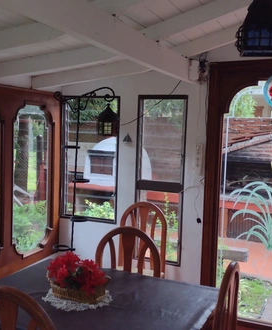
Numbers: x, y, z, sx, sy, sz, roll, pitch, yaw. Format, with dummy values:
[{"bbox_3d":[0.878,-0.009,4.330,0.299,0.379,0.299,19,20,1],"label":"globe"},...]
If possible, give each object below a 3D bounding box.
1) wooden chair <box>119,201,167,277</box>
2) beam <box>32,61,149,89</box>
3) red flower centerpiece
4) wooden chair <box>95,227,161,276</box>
[{"bbox_3d":[-0.009,0.818,2.716,0.450,1.000,0.500,4,5,18],"label":"wooden chair"},{"bbox_3d":[-0.365,-0.715,2.688,1.070,0.115,0.065,-3,3,21],"label":"beam"},{"bbox_3d":[-0.295,0.544,1.757,0.310,0.178,0.190,4,6,20],"label":"red flower centerpiece"},{"bbox_3d":[-0.115,0.883,1.952,0.450,1.000,0.500,4,5,17],"label":"wooden chair"}]

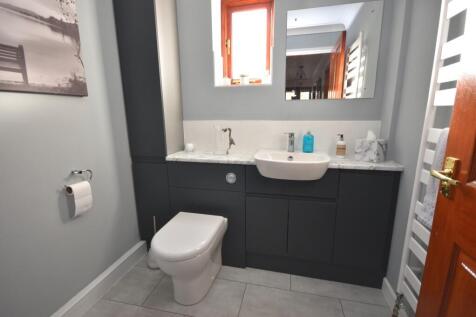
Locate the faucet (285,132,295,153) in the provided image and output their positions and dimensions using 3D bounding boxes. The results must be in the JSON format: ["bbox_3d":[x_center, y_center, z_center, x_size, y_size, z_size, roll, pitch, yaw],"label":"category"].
[{"bbox_3d":[0.390,-0.116,1.498,0.068,0.153,0.135,2,11,13],"label":"faucet"}]

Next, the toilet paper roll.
[{"bbox_3d":[-0.870,0.213,1.082,0.070,0.166,0.100,2,11,13],"label":"toilet paper roll"}]

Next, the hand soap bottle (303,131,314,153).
[{"bbox_3d":[0.543,-0.126,1.518,0.077,0.164,0.050,2,11,13],"label":"hand soap bottle"}]

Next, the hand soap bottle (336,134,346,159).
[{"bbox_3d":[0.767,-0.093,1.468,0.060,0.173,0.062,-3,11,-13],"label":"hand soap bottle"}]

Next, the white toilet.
[{"bbox_3d":[-0.304,0.660,1.298,0.362,0.445,0.534,2,11,13],"label":"white toilet"}]

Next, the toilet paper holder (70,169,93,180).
[{"bbox_3d":[-0.895,0.115,1.092,0.080,0.083,0.132,2,11,13],"label":"toilet paper holder"}]

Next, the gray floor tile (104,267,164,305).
[{"bbox_3d":[-0.705,0.877,1.397,0.295,0.010,0.306,2,11,13],"label":"gray floor tile"}]

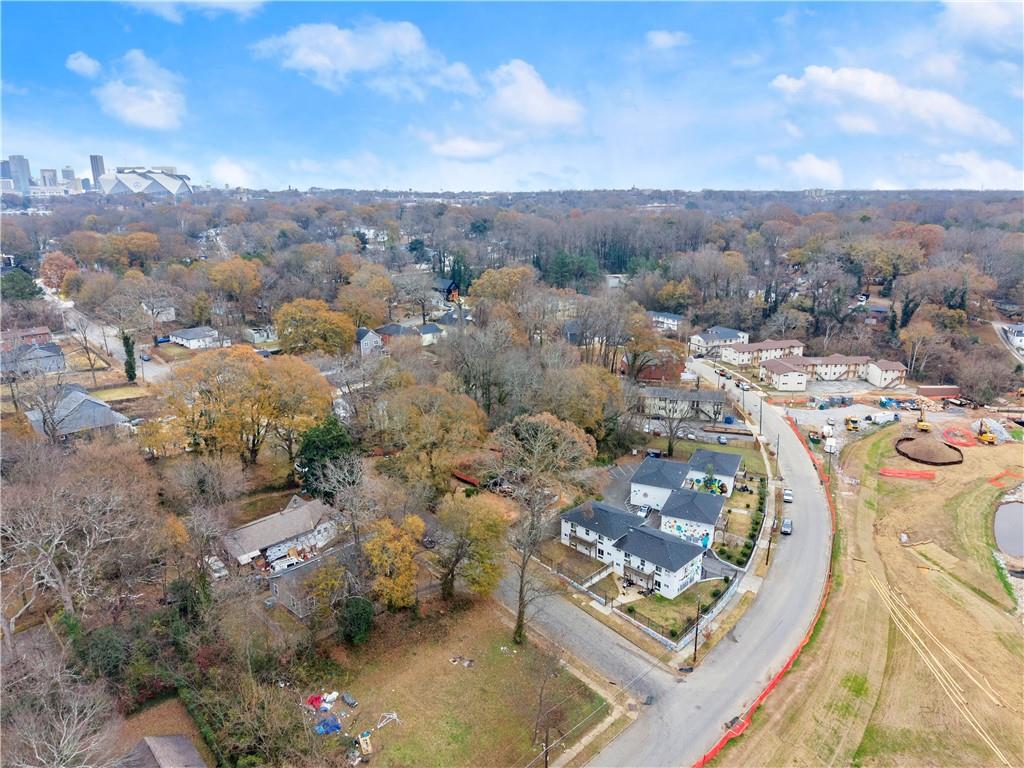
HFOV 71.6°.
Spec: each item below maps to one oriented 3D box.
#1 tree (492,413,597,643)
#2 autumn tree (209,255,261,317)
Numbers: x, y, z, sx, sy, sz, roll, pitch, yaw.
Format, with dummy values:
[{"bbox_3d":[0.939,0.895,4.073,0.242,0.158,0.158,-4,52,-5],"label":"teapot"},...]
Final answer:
[{"bbox_3d":[4.298,21.053,99.301,13.800,34.800,13.800,0,15,0],"label":"tree"},{"bbox_3d":[-111.633,-38.540,285.696,19.500,23.000,19.500,-6,16,-21],"label":"autumn tree"}]

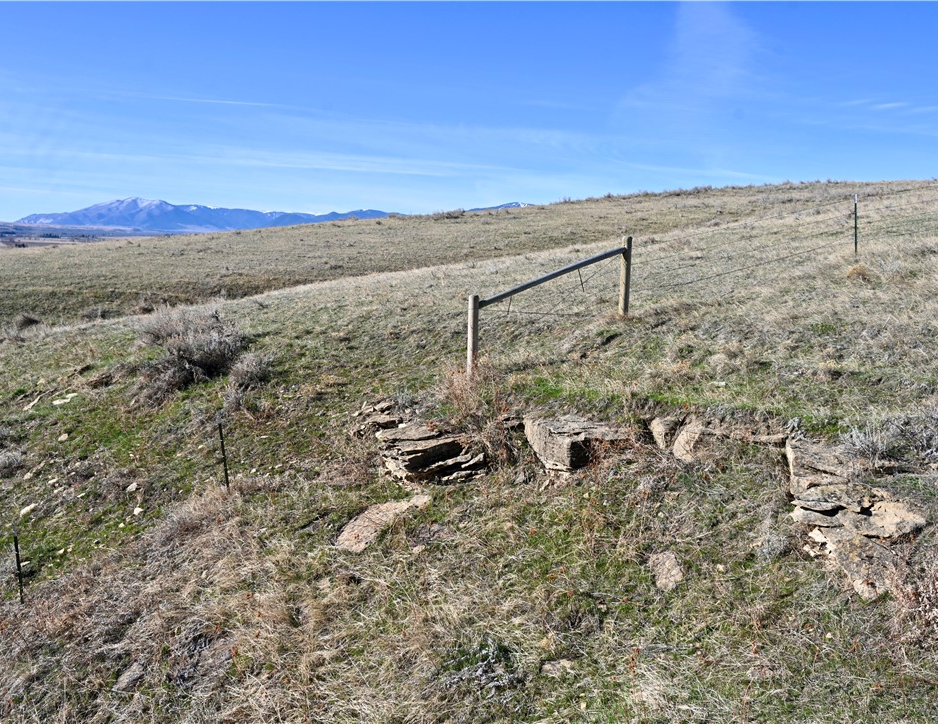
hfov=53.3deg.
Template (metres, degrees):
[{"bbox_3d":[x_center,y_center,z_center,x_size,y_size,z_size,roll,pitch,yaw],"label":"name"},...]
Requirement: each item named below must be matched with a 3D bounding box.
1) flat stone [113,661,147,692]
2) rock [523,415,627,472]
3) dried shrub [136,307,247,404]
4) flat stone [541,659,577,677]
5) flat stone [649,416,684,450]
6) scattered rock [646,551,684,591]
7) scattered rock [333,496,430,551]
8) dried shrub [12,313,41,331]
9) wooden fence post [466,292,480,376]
[{"bbox_3d":[-3.671,3.508,10.300,0.286,0.120,0.420,-8,28,27],"label":"flat stone"},{"bbox_3d":[1.345,1.020,11.700,1.150,0.520,0.850,3,9,19],"label":"rock"},{"bbox_3d":[-5.115,-0.139,17.300,1.900,1.400,1.700,0,9,0],"label":"dried shrub"},{"bbox_3d":[0.837,2.862,8.604,0.343,0.100,0.192,-16,25,12],"label":"flat stone"},{"bbox_3d":[2.408,0.872,11.400,0.420,0.360,0.380,3,9,17],"label":"flat stone"},{"bbox_3d":[1.994,2.132,9.314,0.260,0.120,0.522,-21,25,2],"label":"scattered rock"},{"bbox_3d":[-1.078,1.973,11.335,1.173,0.150,0.651,-34,27,-24],"label":"scattered rock"},{"bbox_3d":[-15.616,-1.429,33.000,0.920,0.550,0.800,0,9,0],"label":"dried shrub"},{"bbox_3d":[0.067,-0.382,14.000,0.150,1.250,0.150,3,9,-1],"label":"wooden fence post"}]

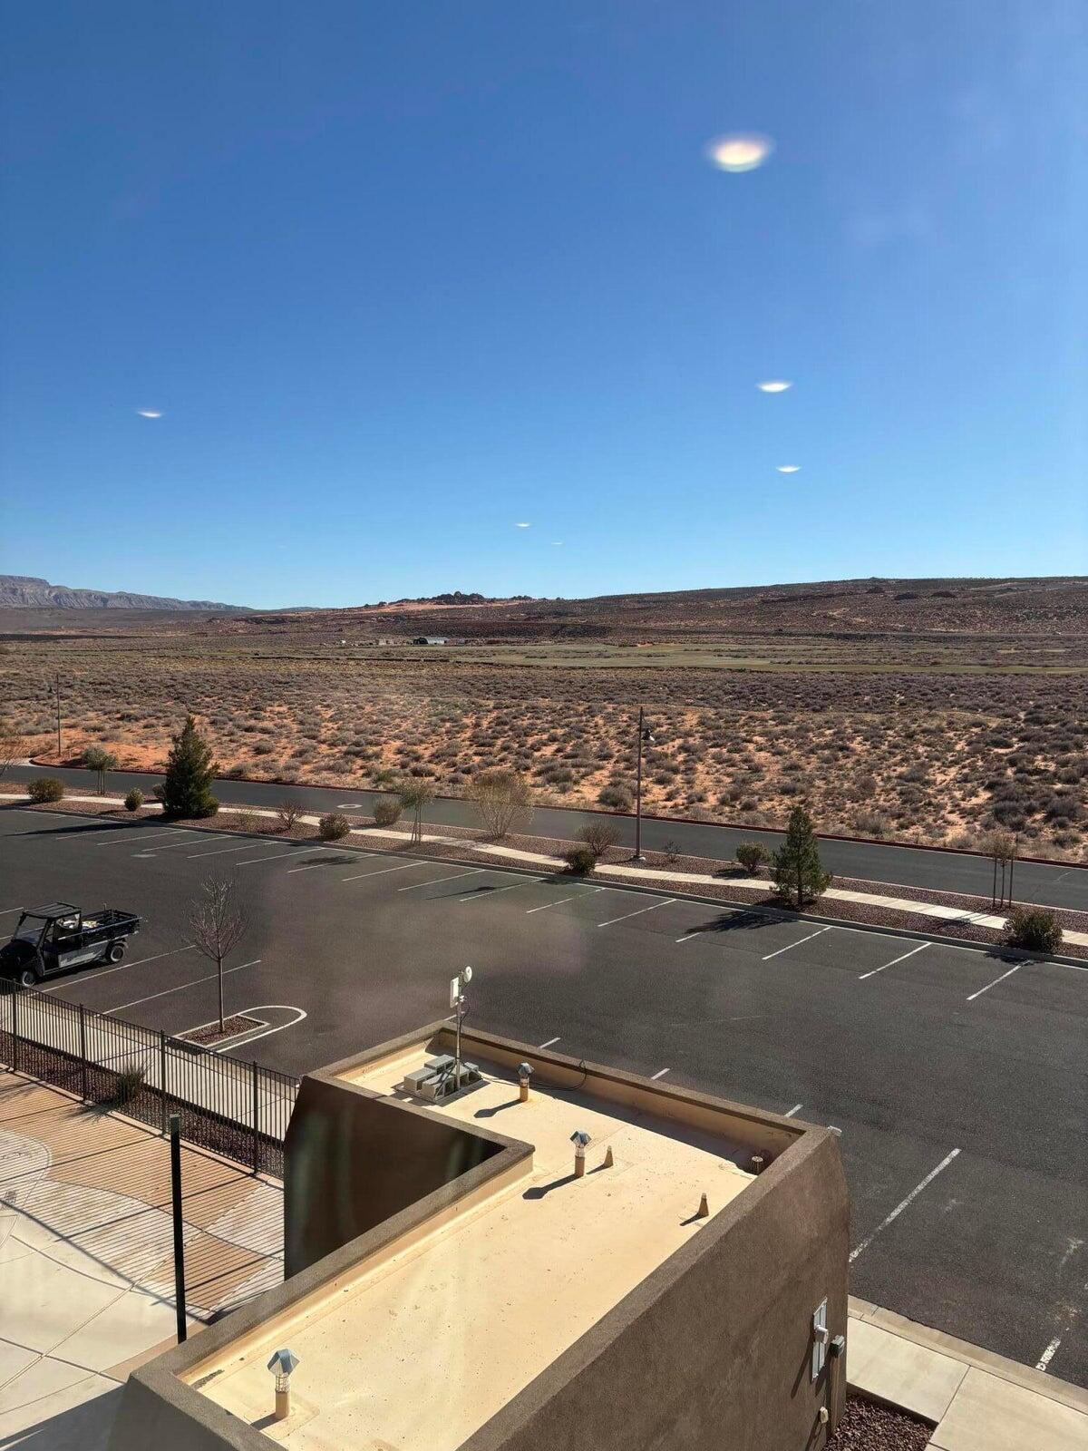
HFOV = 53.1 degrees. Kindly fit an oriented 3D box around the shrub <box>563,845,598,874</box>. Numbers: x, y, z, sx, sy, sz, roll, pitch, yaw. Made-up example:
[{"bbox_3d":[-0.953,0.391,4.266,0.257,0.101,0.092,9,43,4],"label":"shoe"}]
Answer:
[{"bbox_3d":[1.380,5.013,40.851,1.250,1.130,1.250,1,4,0],"label":"shrub"}]

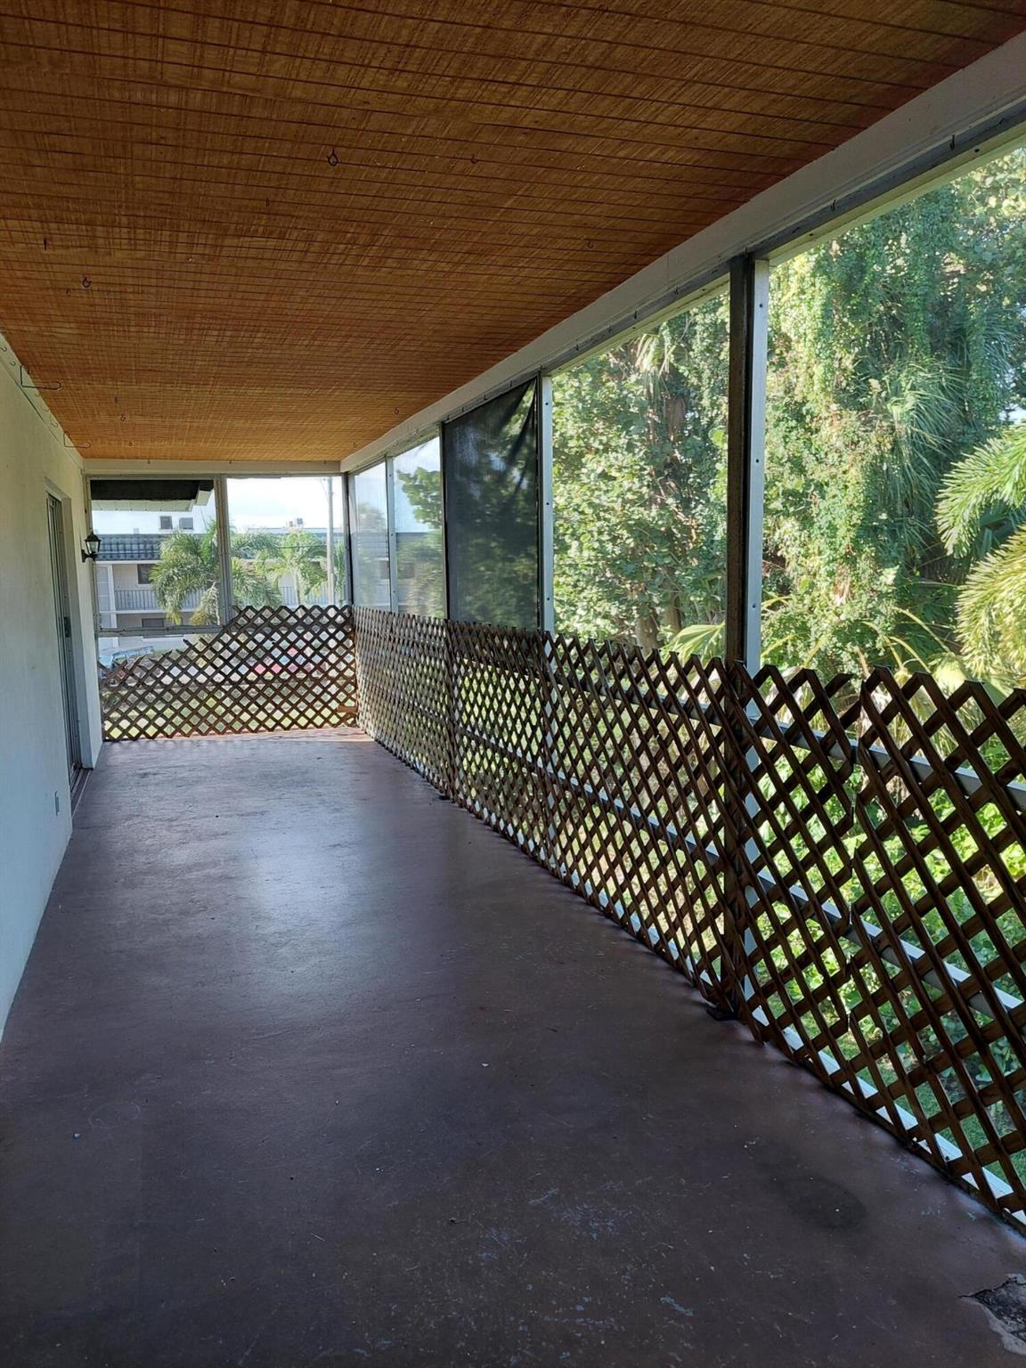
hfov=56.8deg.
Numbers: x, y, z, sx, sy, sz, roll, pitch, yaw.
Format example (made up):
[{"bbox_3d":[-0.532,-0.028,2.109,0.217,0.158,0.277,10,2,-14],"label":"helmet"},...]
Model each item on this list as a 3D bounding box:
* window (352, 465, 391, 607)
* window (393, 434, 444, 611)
[{"bbox_3d":[-1.277,-1.226,8.413,0.050,1.344,1.675,-4,7,-20],"label":"window"},{"bbox_3d":[-0.693,-1.043,6.854,0.050,1.337,1.398,-4,7,-20],"label":"window"}]

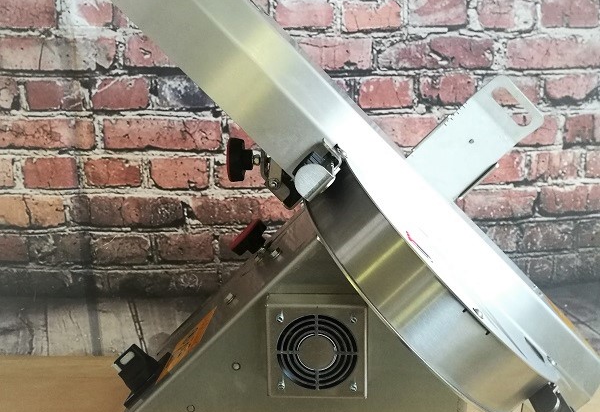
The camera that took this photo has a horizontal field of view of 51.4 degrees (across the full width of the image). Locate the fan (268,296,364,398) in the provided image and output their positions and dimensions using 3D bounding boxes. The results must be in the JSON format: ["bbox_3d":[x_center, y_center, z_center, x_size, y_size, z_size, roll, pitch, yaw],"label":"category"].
[{"bbox_3d":[0.018,0.140,0.627,0.097,0.096,0.033,0,13,4],"label":"fan"}]

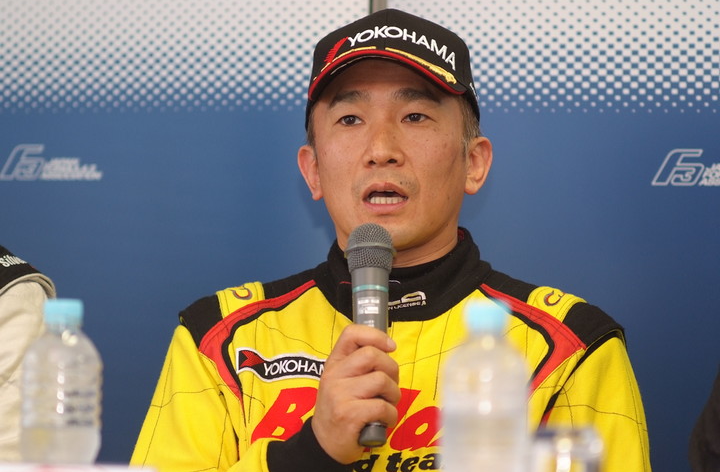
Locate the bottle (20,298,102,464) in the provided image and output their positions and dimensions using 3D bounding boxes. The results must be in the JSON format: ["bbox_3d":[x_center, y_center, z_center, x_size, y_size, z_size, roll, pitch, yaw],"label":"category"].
[{"bbox_3d":[-0.245,0.156,2.610,0.067,0.208,0.067,1,-2,0],"label":"bottle"}]

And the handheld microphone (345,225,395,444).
[{"bbox_3d":[0.011,0.088,2.955,0.049,0.218,0.049,-1,-19,0],"label":"handheld microphone"}]

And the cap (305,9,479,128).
[{"bbox_3d":[0.027,-0.175,3.160,0.176,0.130,0.265,-4,-15,6],"label":"cap"}]

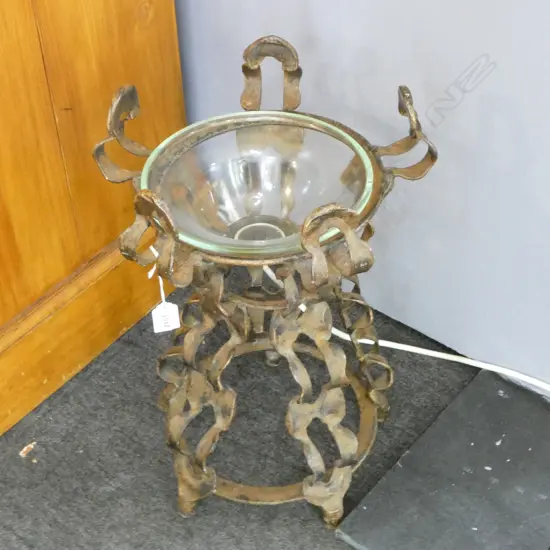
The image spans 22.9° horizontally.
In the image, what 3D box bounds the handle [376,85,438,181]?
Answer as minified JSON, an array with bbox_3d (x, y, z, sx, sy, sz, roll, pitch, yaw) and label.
[{"bbox_3d":[0.151,-0.170,1.581,0.064,0.113,0.072,-9,42,-9],"label":"handle"}]

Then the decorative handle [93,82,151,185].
[{"bbox_3d":[-0.174,-0.170,1.547,0.060,0.103,0.073,14,45,17],"label":"decorative handle"}]

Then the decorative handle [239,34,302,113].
[{"bbox_3d":[-0.004,-0.247,1.623,0.073,0.103,0.060,1,43,4],"label":"decorative handle"}]

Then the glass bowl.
[{"bbox_3d":[-0.019,-0.072,1.548,0.260,0.096,0.260,-1,42,1],"label":"glass bowl"}]

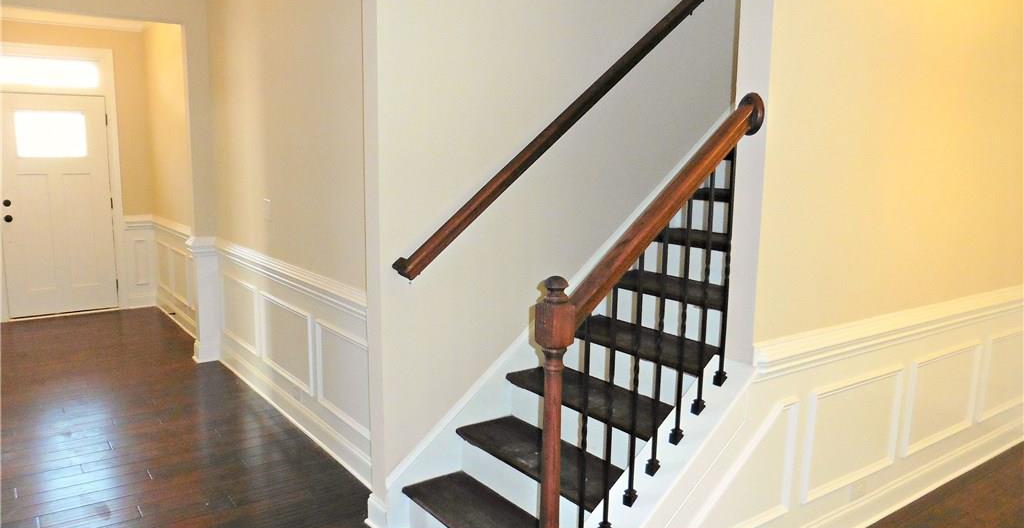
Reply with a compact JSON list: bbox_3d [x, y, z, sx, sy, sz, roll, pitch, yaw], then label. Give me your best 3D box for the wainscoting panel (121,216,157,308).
[{"bbox_3d":[-3.724,-0.017,7.084,0.270,0.915,0.050,-5,10,-35],"label":"wainscoting panel"}]

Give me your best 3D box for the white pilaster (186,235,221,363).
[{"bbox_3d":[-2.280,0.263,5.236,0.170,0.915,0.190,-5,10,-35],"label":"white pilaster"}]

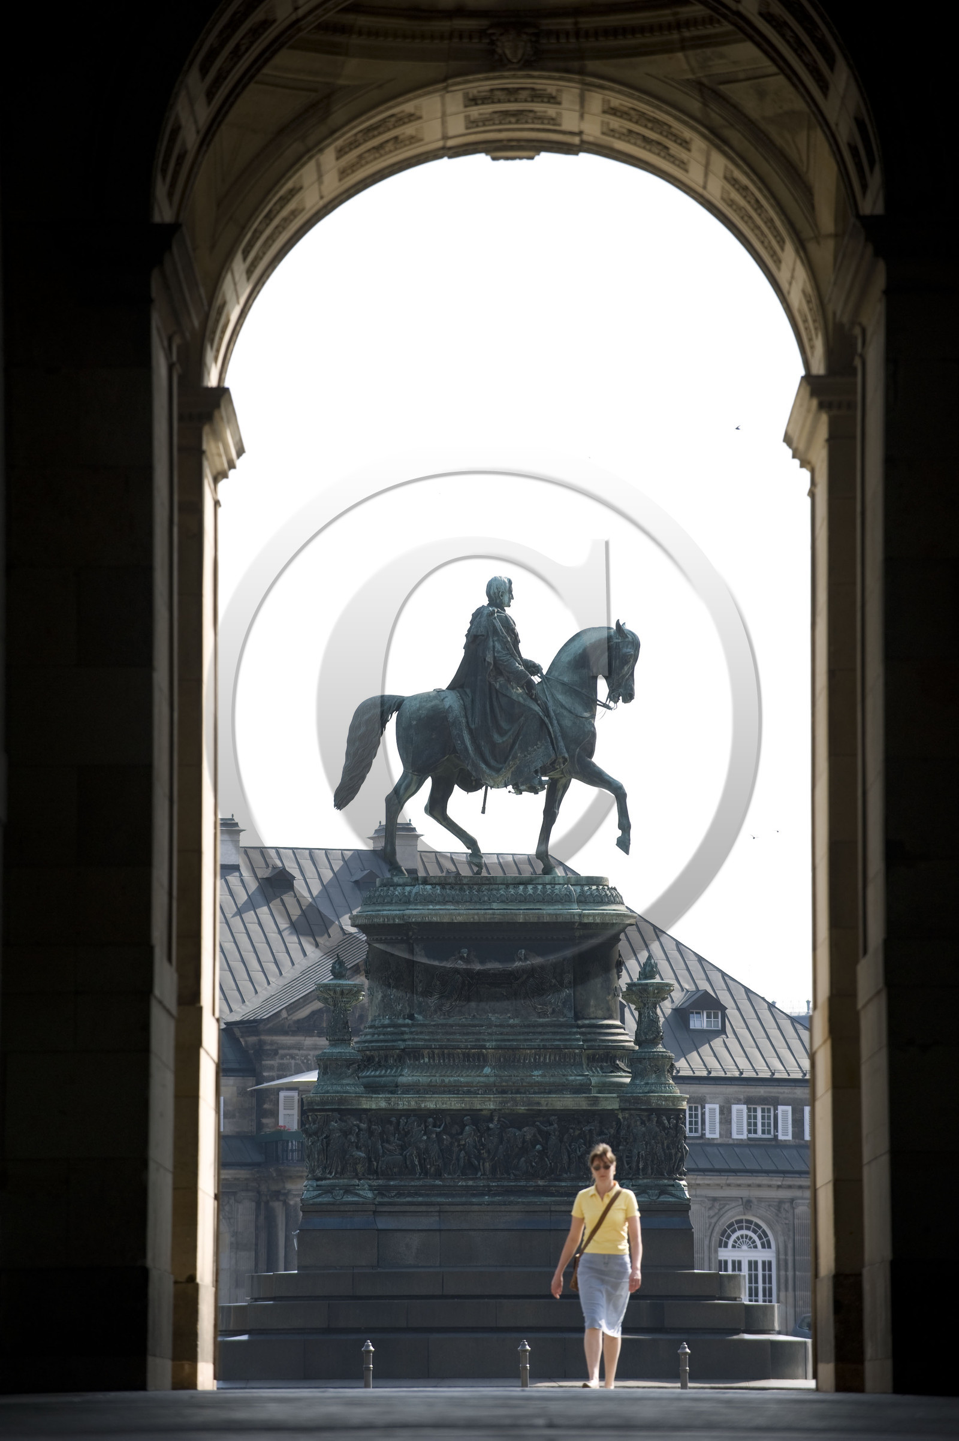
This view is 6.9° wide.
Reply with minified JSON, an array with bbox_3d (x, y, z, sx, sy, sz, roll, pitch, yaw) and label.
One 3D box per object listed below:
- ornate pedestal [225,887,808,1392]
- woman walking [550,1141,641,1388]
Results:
[{"bbox_3d":[0.285,7.146,139.700,10.990,8.870,8.600,0,-5,0],"label":"ornate pedestal"},{"bbox_3d":[0.790,3.689,54.000,0.600,1.670,0.470,0,-5,3],"label":"woman walking"}]

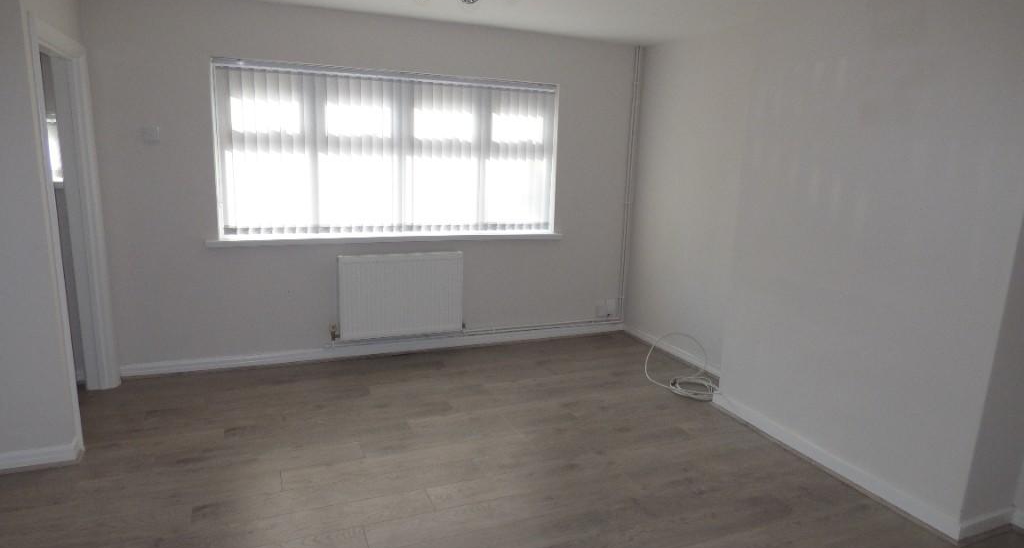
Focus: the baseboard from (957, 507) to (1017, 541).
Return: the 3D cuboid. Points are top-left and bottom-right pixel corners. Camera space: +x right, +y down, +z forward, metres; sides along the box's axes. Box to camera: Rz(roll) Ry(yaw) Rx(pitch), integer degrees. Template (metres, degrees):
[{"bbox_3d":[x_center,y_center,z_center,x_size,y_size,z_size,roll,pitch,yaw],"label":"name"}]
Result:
[{"bbox_3d":[2.076,1.082,2.581,0.358,0.090,0.020,-3,13,-21],"label":"baseboard"}]

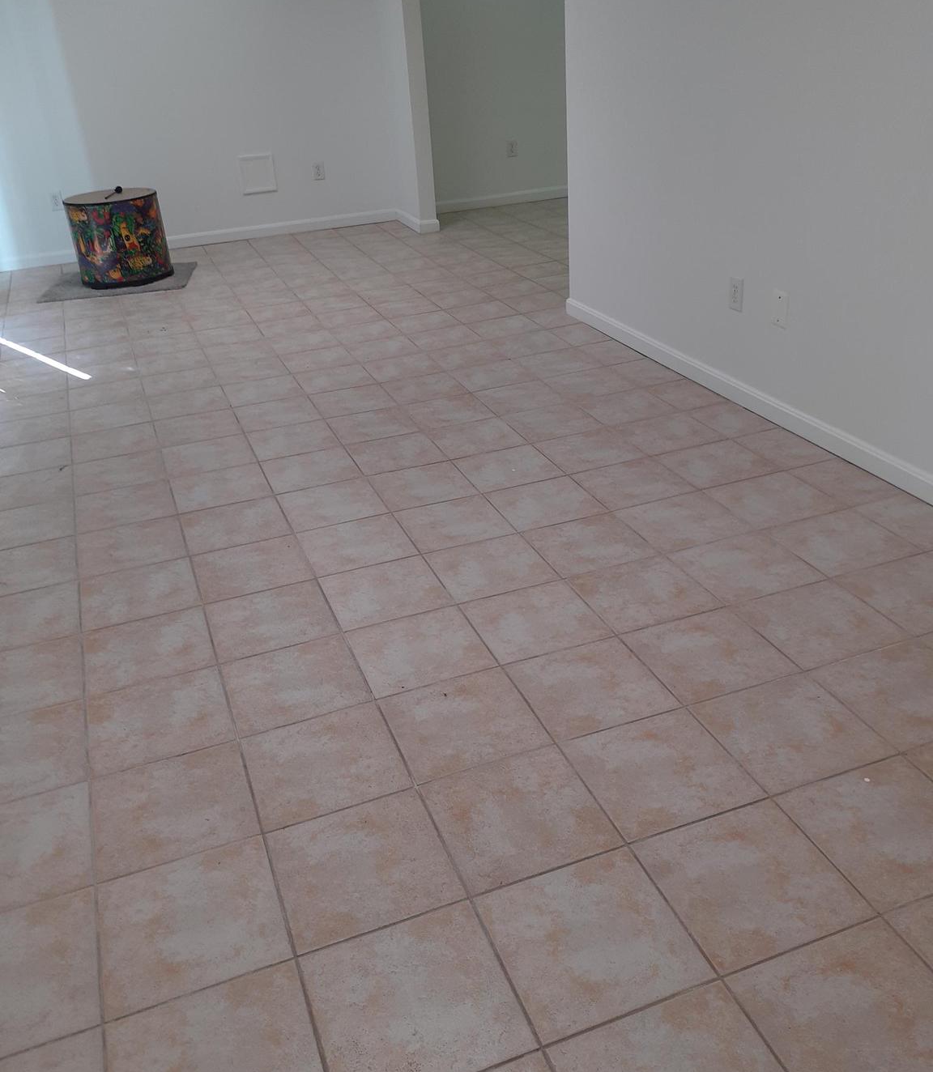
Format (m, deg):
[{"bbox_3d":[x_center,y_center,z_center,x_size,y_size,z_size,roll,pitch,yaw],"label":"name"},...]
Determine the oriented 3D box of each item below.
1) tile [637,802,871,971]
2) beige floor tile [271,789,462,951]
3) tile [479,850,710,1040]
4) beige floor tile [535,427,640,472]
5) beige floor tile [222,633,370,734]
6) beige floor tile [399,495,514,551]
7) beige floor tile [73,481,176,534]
[{"bbox_3d":[0.496,0.607,1.722,0.305,0.010,0.294,-13,30,-17],"label":"tile"},{"bbox_3d":[-0.190,0.607,1.778,0.305,0.012,0.302,-13,30,-17],"label":"beige floor tile"},{"bbox_3d":[0.202,0.659,1.598,0.303,0.010,0.303,-13,29,-16],"label":"tile"},{"bbox_3d":[0.429,-0.297,3.379,0.303,0.010,0.303,-13,29,-16],"label":"beige floor tile"},{"bbox_3d":[-0.403,0.349,2.278,0.305,0.012,0.302,-13,30,-17],"label":"beige floor tile"},{"bbox_3d":[-0.041,-0.038,2.951,0.303,0.010,0.303,-13,29,-16],"label":"beige floor tile"},{"bbox_3d":[-1.109,-0.096,3.167,0.302,0.010,0.297,-13,29,-17],"label":"beige floor tile"}]

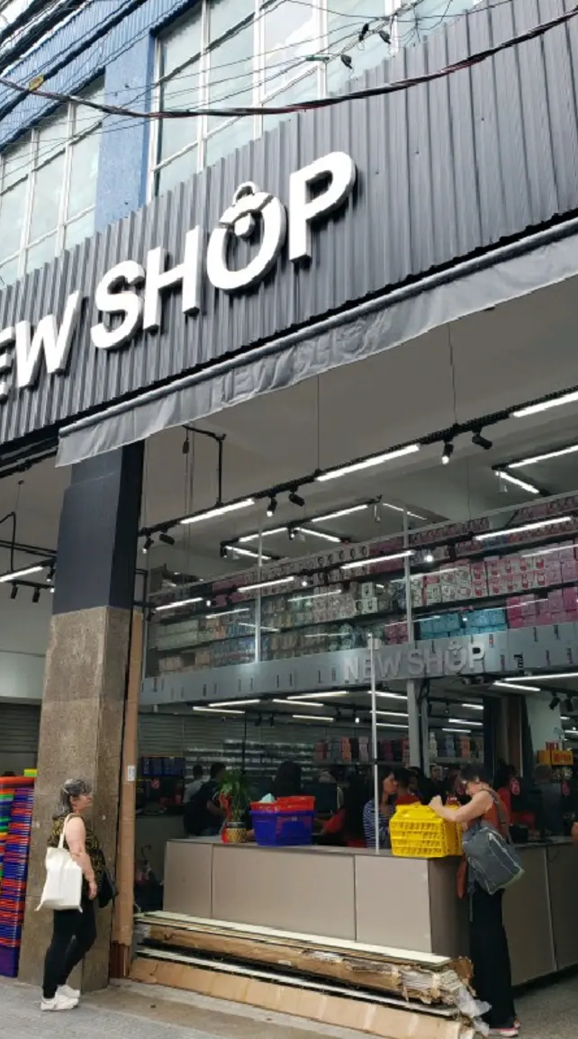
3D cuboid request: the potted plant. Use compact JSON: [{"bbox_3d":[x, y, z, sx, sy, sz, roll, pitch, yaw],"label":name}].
[{"bbox_3d":[-0.476,2.556,6.967,0.280,0.600,0.280,0,-19,0],"label":"potted plant"}]

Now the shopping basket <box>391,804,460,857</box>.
[{"bbox_3d":[0.996,2.261,5.669,0.400,0.330,0.320,-13,-23,34],"label":"shopping basket"}]

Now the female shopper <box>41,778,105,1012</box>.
[{"bbox_3d":[-1.660,2.828,6.021,0.460,1.580,0.460,5,-19,-13],"label":"female shopper"}]

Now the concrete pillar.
[{"bbox_3d":[-1.848,1.532,7.137,0.830,4.750,0.280,-14,-23,35],"label":"concrete pillar"}]

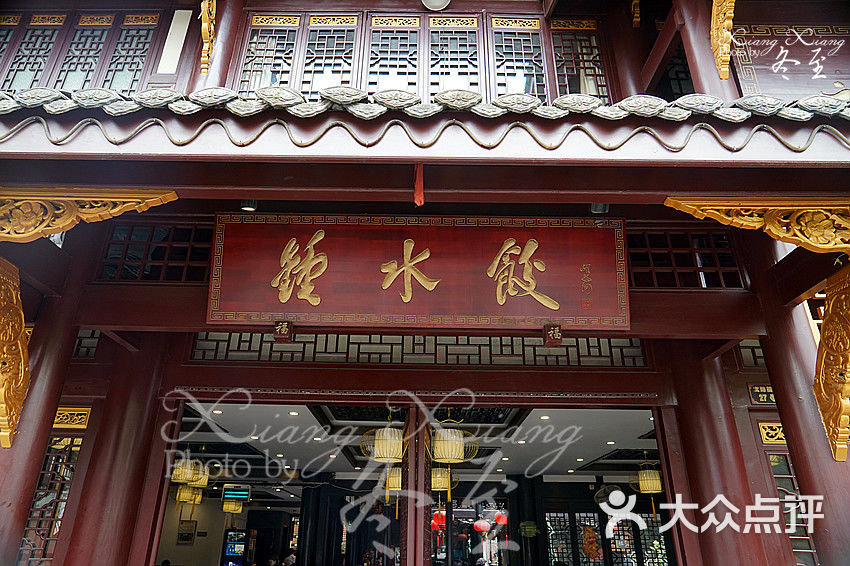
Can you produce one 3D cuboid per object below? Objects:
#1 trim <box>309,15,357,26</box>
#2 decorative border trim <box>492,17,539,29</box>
[{"bbox_3d":[-0.832,-2.381,5.153,0.424,0.135,0.040,1,-26,0],"label":"trim"},{"bbox_3d":[0.828,-2.361,5.155,0.424,0.143,0.040,1,-26,0],"label":"decorative border trim"}]

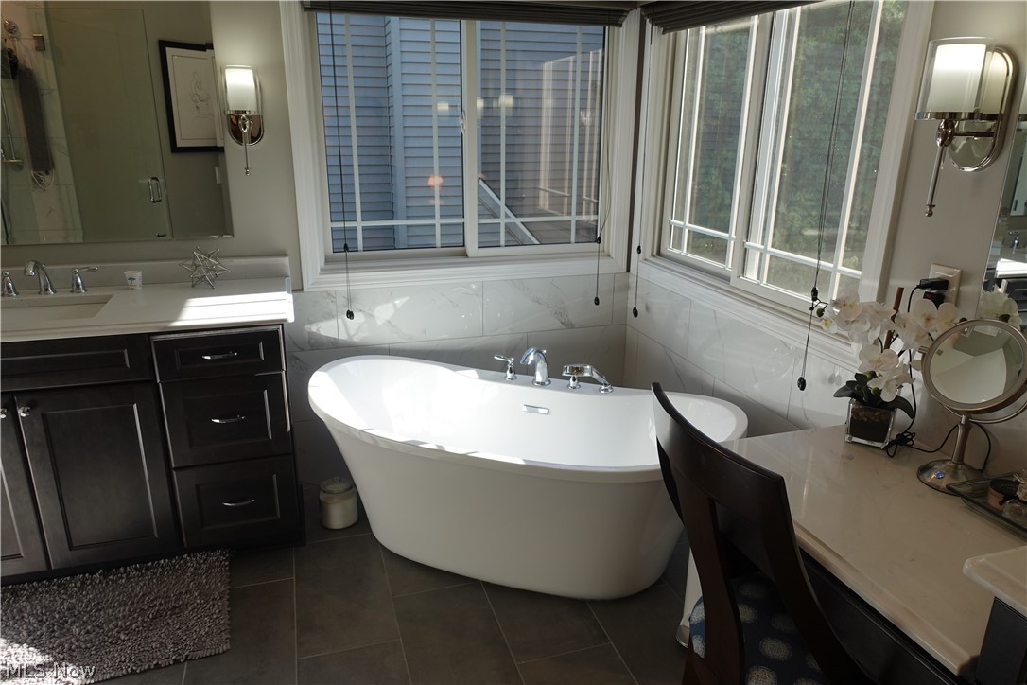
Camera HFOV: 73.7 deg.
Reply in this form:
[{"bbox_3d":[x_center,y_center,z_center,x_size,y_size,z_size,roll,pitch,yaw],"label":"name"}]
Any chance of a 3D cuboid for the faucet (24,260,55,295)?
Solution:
[{"bbox_3d":[-1.600,-0.216,2.308,0.056,0.125,0.165,-5,18,-16],"label":"faucet"}]

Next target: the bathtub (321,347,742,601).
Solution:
[{"bbox_3d":[0.001,0.458,2.506,1.566,0.590,0.757,6,18,18],"label":"bathtub"}]

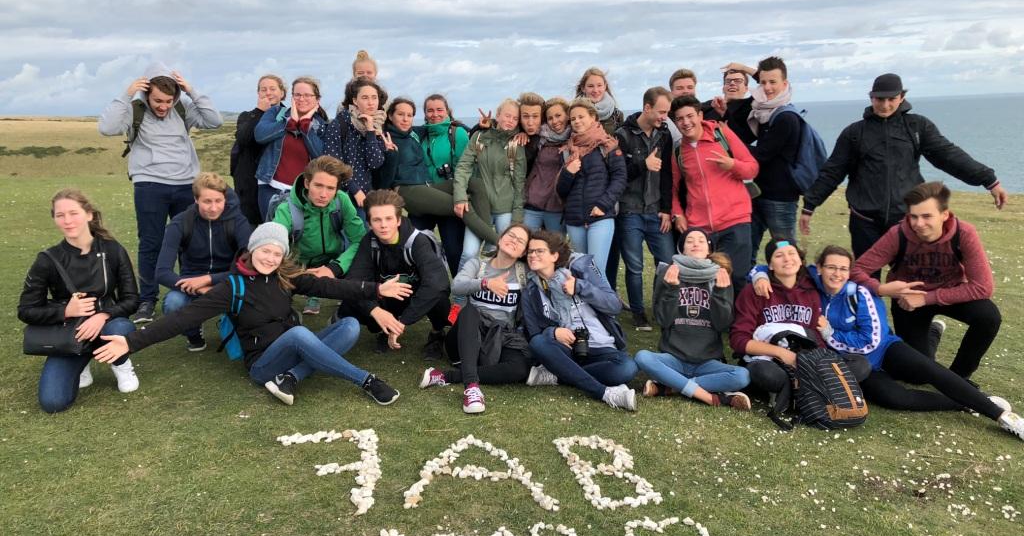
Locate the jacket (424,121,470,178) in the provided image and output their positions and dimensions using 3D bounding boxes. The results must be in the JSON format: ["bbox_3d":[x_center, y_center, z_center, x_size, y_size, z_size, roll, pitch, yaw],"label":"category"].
[{"bbox_3d":[-0.502,-0.847,6.350,0.460,0.620,0.320,-1,11,0],"label":"jacket"}]

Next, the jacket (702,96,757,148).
[{"bbox_3d":[1.542,-0.901,5.900,0.520,0.660,0.310,-1,10,6],"label":"jacket"}]

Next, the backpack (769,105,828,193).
[{"bbox_3d":[1.794,-0.743,5.150,0.280,0.500,0.310,-9,12,-29],"label":"backpack"}]

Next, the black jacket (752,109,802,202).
[{"bbox_3d":[1.714,-0.747,5.450,0.370,0.660,0.440,-8,12,-27],"label":"black jacket"}]

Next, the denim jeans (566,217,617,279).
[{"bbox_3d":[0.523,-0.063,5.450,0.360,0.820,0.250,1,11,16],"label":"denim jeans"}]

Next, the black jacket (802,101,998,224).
[{"bbox_3d":[2.367,-0.643,5.100,1.140,0.740,0.360,1,11,16],"label":"black jacket"}]

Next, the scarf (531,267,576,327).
[{"bbox_3d":[0.227,0.152,4.420,0.260,0.340,0.200,-11,11,6],"label":"scarf"}]

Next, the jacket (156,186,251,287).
[{"bbox_3d":[-1.819,-0.175,4.900,0.540,0.550,0.450,-4,11,-14],"label":"jacket"}]

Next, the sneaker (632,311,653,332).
[{"bbox_3d":[0.890,0.365,5.650,0.100,0.110,0.270,-3,11,-7],"label":"sneaker"}]

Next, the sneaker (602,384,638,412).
[{"bbox_3d":[0.552,0.670,4.250,0.120,0.100,0.250,21,13,-6],"label":"sneaker"}]

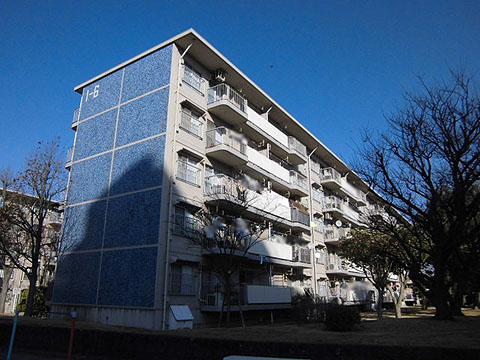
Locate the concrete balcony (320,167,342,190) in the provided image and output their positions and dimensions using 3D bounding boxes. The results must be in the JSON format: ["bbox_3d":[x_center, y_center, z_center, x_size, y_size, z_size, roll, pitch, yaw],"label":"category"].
[{"bbox_3d":[8.777,0.050,34.565,1.180,1.400,2.650,-11,-21,32],"label":"concrete balcony"}]

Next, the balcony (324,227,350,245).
[{"bbox_3d":[8.733,5.084,32.615,1.245,1.272,2.624,-11,-21,32],"label":"balcony"}]

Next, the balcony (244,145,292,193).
[{"bbox_3d":[1.495,-0.640,23.228,1.200,1.220,5.550,-11,-21,32],"label":"balcony"}]

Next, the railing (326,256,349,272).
[{"bbox_3d":[8.657,7.417,31.735,1.192,1.007,2.358,-11,-21,32],"label":"railing"}]

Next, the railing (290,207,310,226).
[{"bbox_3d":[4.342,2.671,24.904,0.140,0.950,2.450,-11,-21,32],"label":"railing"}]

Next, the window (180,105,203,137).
[{"bbox_3d":[-2.495,-3.001,18.876,0.159,1.272,1.775,-11,-21,32],"label":"window"}]

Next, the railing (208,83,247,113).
[{"bbox_3d":[-0.635,-4.492,21.022,1.166,1.060,2.332,-11,-21,32],"label":"railing"}]

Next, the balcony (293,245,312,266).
[{"bbox_3d":[3.860,5.371,24.990,1.245,1.272,2.650,-11,-21,32],"label":"balcony"}]

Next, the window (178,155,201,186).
[{"bbox_3d":[-2.473,-0.455,17.932,0.200,1.280,1.750,-11,-21,32],"label":"window"}]

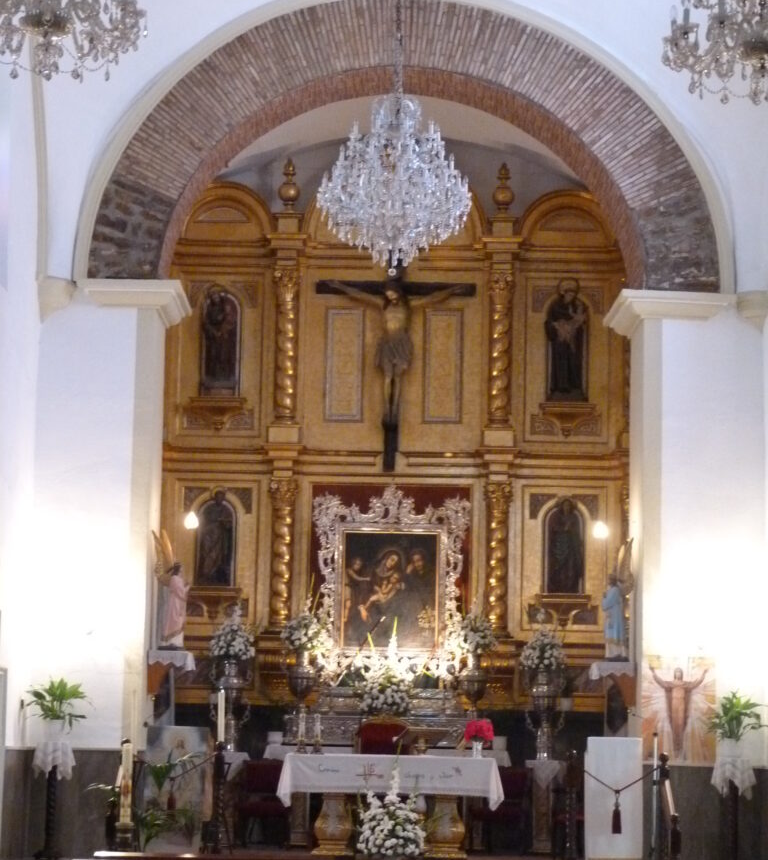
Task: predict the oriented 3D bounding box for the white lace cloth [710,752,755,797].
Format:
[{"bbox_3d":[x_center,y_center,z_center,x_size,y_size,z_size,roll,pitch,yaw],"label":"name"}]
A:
[{"bbox_3d":[2.994,2.973,20.782,0.394,0.386,0.380,1,-8,0],"label":"white lace cloth"}]

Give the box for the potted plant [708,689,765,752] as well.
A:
[{"bbox_3d":[3.029,2.505,20.845,0.481,0.533,0.460,1,-8,0],"label":"potted plant"}]

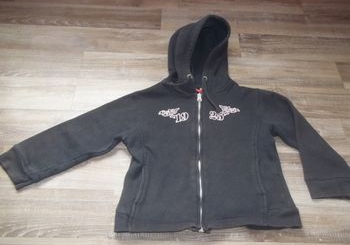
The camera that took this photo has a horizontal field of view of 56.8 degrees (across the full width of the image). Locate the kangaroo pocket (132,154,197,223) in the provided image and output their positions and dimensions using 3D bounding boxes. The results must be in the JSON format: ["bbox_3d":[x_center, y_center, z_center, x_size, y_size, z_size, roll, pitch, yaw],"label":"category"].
[{"bbox_3d":[-0.019,0.141,0.685,0.135,0.024,0.148,3,57,-2],"label":"kangaroo pocket"}]

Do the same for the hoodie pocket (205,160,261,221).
[{"bbox_3d":[0.122,0.143,0.692,0.115,0.024,0.133,3,57,-2],"label":"hoodie pocket"}]

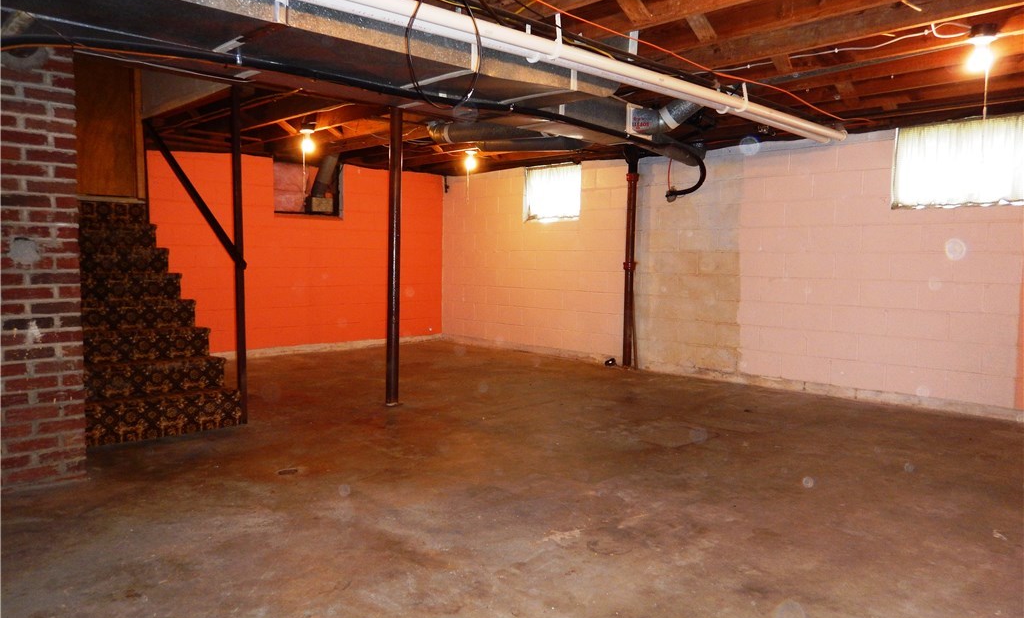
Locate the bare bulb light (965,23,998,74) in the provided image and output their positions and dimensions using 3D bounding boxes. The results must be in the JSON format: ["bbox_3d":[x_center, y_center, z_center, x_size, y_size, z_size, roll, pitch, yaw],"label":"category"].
[{"bbox_3d":[2.052,-1.132,3.103,0.125,0.215,0.125,-4,6,-45],"label":"bare bulb light"}]

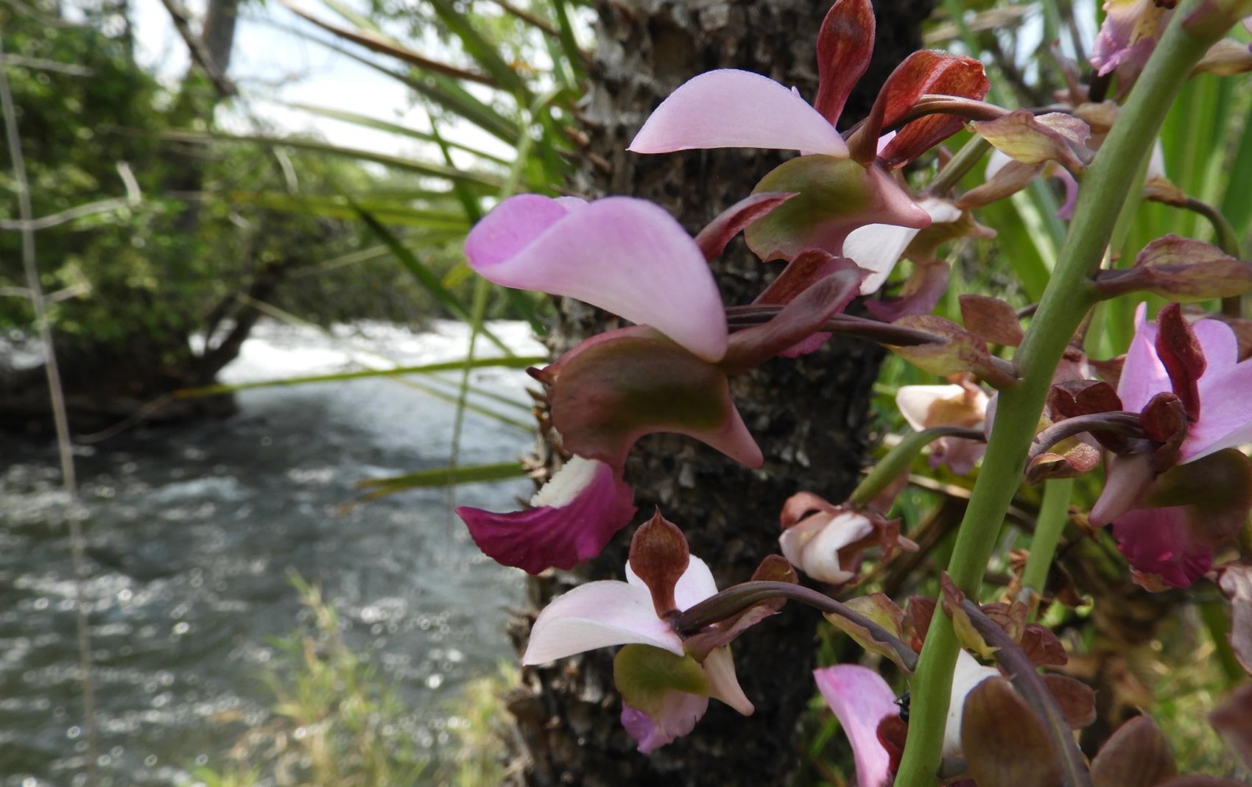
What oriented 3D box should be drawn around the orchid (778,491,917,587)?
[{"bbox_3d":[0.054,0.035,0.210,0.029,0.022,0.025,3,7,23],"label":"orchid"}]

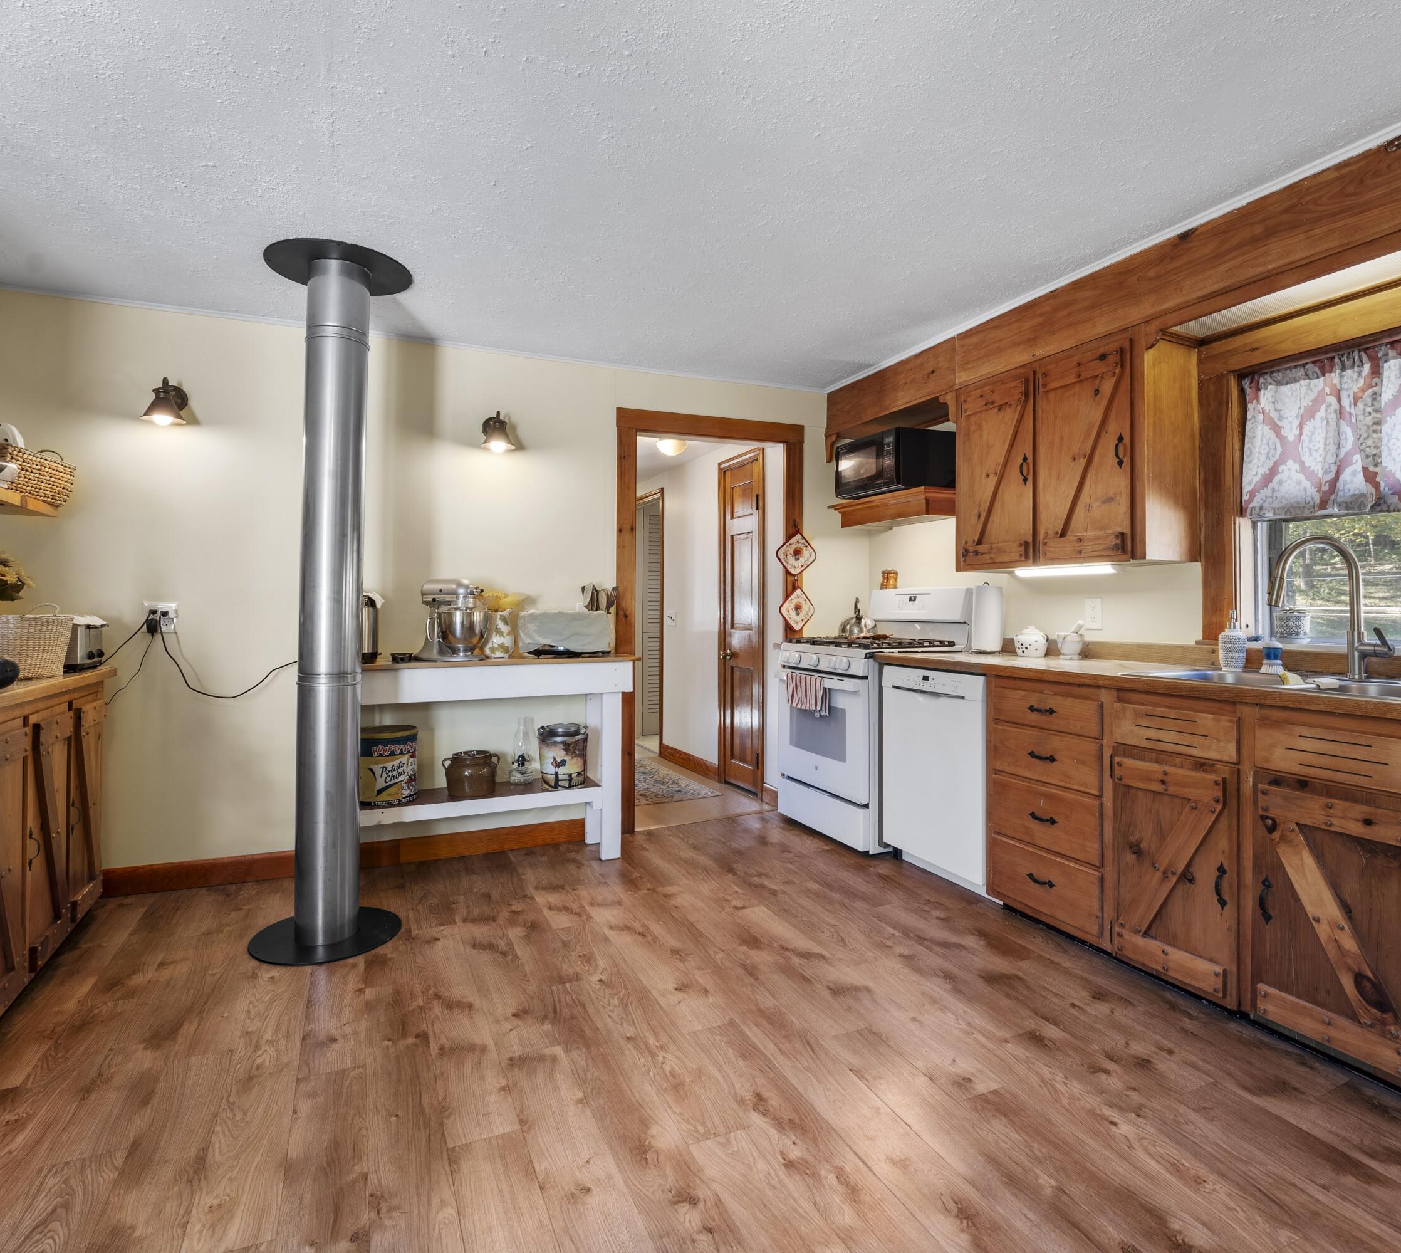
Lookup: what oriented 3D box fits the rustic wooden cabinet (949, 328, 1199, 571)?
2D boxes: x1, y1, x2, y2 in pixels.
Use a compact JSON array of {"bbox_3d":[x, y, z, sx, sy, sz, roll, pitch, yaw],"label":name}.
[{"bbox_3d":[1.454,-0.634,2.900,0.310,0.790,0.860,-1,2,-25],"label":"rustic wooden cabinet"}]

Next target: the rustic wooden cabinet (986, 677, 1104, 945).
[{"bbox_3d":[1.439,0.600,2.644,0.600,0.840,0.480,0,1,-25],"label":"rustic wooden cabinet"}]

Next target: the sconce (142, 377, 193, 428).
[{"bbox_3d":[-2.073,-0.872,2.851,0.140,0.170,0.200,-1,2,-22],"label":"sconce"}]

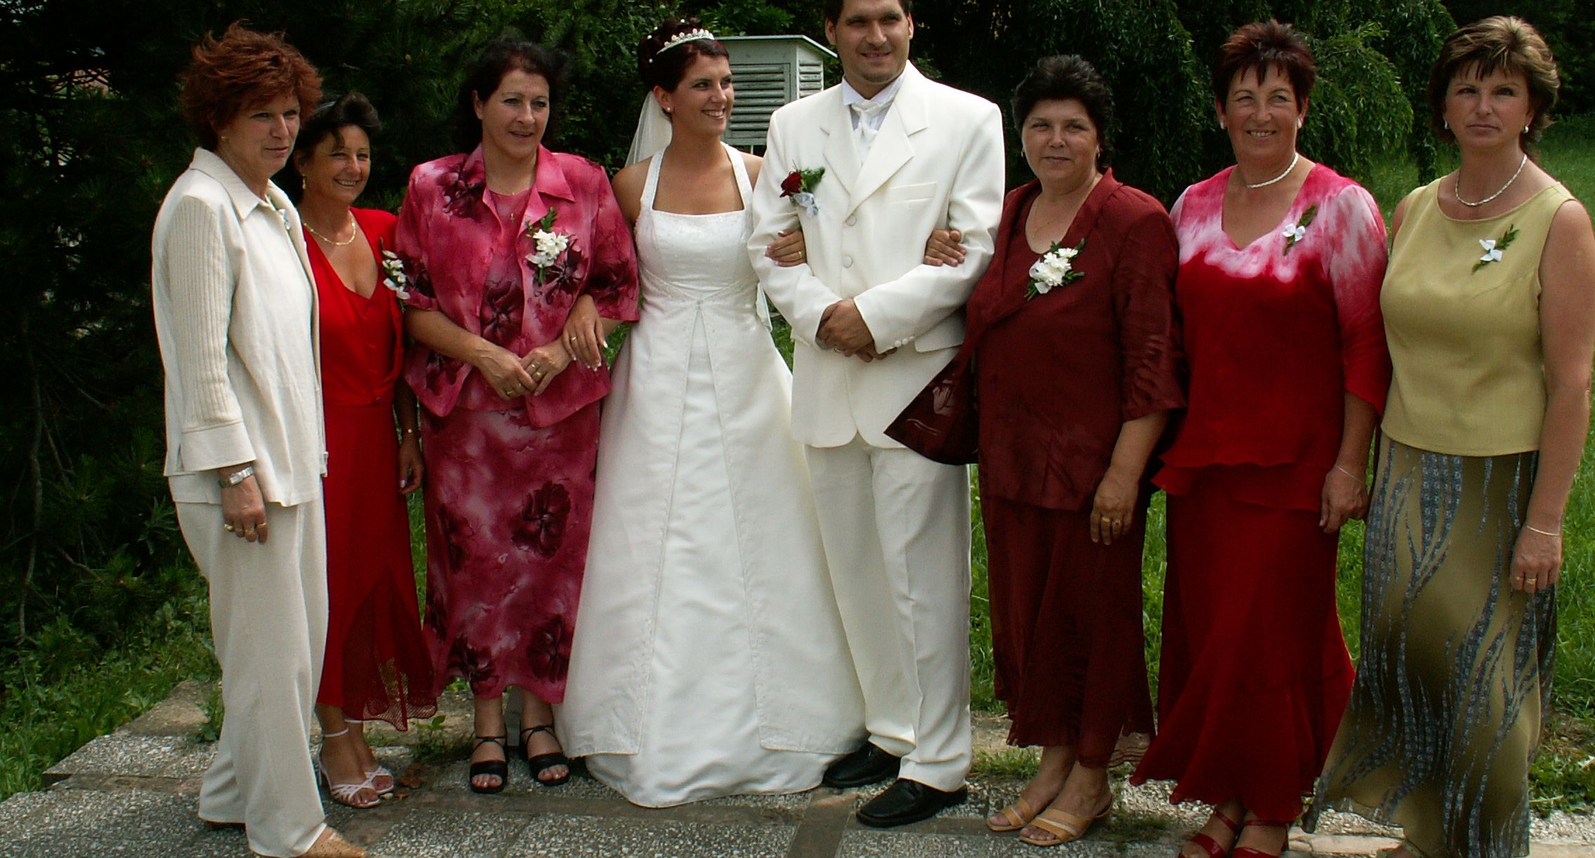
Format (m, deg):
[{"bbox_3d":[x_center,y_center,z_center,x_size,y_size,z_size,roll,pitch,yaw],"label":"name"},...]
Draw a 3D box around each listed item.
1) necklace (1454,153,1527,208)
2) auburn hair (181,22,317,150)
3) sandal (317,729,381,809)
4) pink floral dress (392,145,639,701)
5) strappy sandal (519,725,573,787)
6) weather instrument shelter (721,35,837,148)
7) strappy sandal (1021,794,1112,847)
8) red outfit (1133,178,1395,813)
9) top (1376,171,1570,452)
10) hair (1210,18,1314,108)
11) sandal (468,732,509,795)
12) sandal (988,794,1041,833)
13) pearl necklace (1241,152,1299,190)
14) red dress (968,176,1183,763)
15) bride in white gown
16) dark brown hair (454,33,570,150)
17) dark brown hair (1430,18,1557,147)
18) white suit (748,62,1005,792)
[{"bbox_3d":[1.313,-0.473,3.490,0.140,0.115,0.130,6,12,31],"label":"necklace"},{"bbox_3d":[-1.090,-0.684,3.677,0.260,0.249,0.240,9,14,41],"label":"auburn hair"},{"bbox_3d":[-1.030,0.775,4.219,0.085,0.135,0.215,-9,13,-42],"label":"sandal"},{"bbox_3d":[-0.645,-0.018,4.210,0.540,1.250,0.370,-1,10,-6],"label":"pink floral dress"},{"bbox_3d":[-0.606,0.757,4.355,0.090,0.100,0.230,-4,11,-22],"label":"strappy sandal"},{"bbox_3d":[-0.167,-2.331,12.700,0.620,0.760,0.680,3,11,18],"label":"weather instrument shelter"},{"bbox_3d":[0.593,0.828,3.988,0.235,0.090,0.090,-6,12,-29],"label":"strappy sandal"},{"bbox_3d":[0.947,0.160,3.781,0.530,1.388,0.400,5,11,25],"label":"red outfit"},{"bbox_3d":[1.304,-0.222,3.550,0.340,0.530,0.280,6,12,30],"label":"top"},{"bbox_3d":[0.916,-0.712,3.610,0.200,0.190,0.230,3,10,16],"label":"hair"},{"bbox_3d":[-0.720,0.764,4.317,0.090,0.100,0.230,-1,10,-6],"label":"sandal"},{"bbox_3d":[0.513,0.817,4.081,0.230,0.090,0.085,-7,12,-35],"label":"sandal"},{"bbox_3d":[0.924,-0.509,3.610,0.125,0.085,0.125,5,11,27],"label":"pearl necklace"},{"bbox_3d":[0.590,0.076,3.960,0.460,1.240,0.380,5,11,30],"label":"red dress"},{"bbox_3d":[-0.192,-0.051,4.199,0.680,1.750,0.580,-1,10,-3],"label":"bride in white gown"},{"bbox_3d":[-0.631,-0.743,4.066,0.240,0.249,0.230,-5,11,-27],"label":"dark brown hair"},{"bbox_3d":[1.314,-0.650,3.480,0.235,0.250,0.250,4,11,24],"label":"dark brown hair"},{"bbox_3d":[0.172,0.020,4.005,0.540,1.604,0.350,4,11,23],"label":"white suit"}]

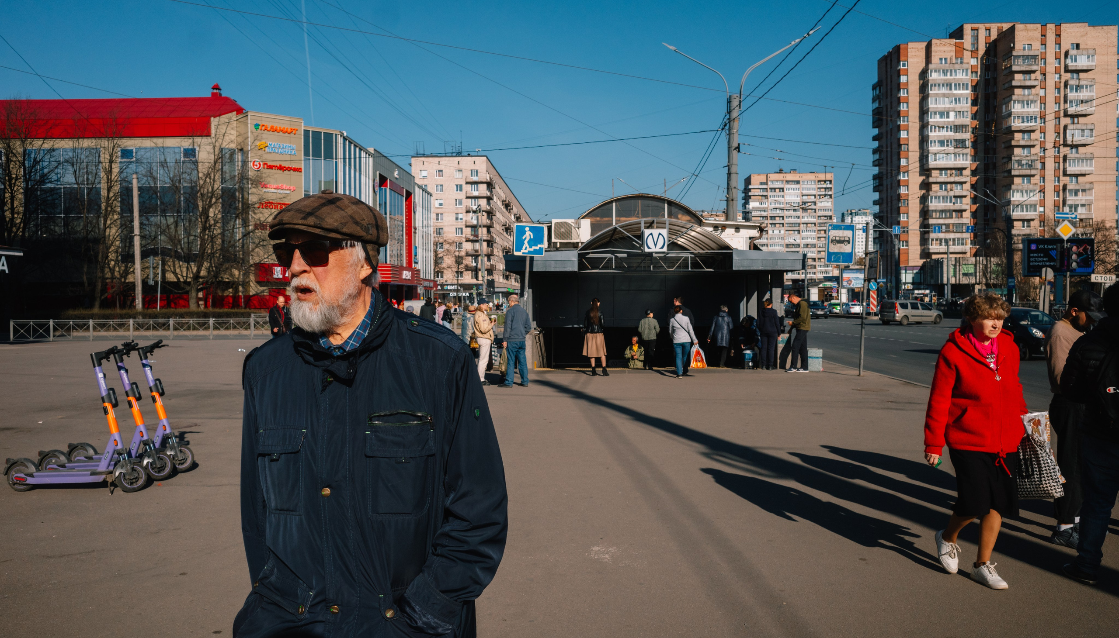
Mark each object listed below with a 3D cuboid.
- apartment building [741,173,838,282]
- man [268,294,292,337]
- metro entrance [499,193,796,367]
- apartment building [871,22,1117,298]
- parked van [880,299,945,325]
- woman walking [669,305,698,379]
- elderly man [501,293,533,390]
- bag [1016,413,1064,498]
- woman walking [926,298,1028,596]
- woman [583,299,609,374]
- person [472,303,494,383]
[{"bbox_3d":[93.069,-32.920,357.369,34.000,52.500,17.000,0,1,1],"label":"apartment building"},{"bbox_3d":[-6.590,0.316,20.611,0.560,1.710,0.400,-1,2,-33],"label":"man"},{"bbox_3d":[2.245,-1.181,24.780,6.700,4.450,11.000,0,1,1],"label":"metro entrance"},{"bbox_3d":[86.483,-29.398,176.402,39.000,53.500,27.000,0,1,0],"label":"apartment building"},{"bbox_3d":[23.579,-0.489,58.427,4.450,1.660,1.750,-1,1,-26],"label":"parked van"},{"bbox_3d":[2.546,0.439,17.914,0.550,1.510,0.480,0,1,0],"label":"woman walking"},{"bbox_3d":[-0.799,0.398,16.113,0.580,1.700,0.450,-1,1,-25],"label":"elderly man"},{"bbox_3d":[2.815,0.801,5.100,0.310,0.500,0.160,0,1,15],"label":"bag"},{"bbox_3d":[2.401,0.670,5.016,0.550,1.620,0.520,0,1,-6],"label":"woman walking"},{"bbox_3d":[0.777,0.356,18.613,0.500,1.660,0.420,0,1,12],"label":"woman"},{"bbox_3d":[-1.415,0.426,16.513,0.450,1.630,0.500,0,1,-5],"label":"person"}]

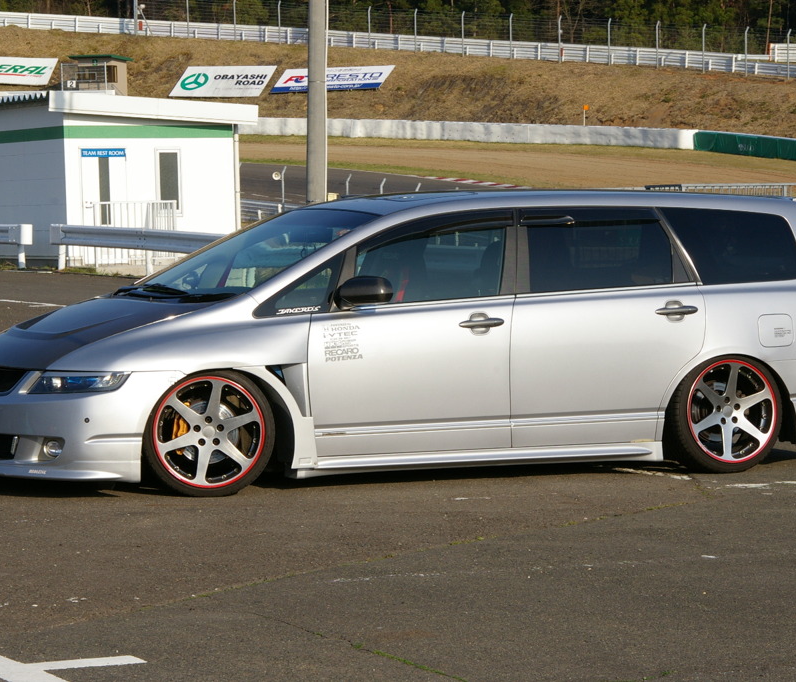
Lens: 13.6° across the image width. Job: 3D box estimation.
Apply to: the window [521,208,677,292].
[{"bbox_3d":[0.968,-0.449,16.366,0.816,0.430,0.060,-2,-17,-25],"label":"window"}]

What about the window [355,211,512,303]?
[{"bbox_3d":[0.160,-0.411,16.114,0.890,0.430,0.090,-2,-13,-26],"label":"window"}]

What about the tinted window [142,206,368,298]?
[{"bbox_3d":[-0.714,-0.445,16.505,0.970,0.170,1.360,-28,14,-22],"label":"tinted window"}]

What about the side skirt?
[{"bbox_3d":[0.372,0.573,16.146,2.050,0.110,0.140,-2,3,-26],"label":"side skirt"}]

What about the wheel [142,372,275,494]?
[{"bbox_3d":[-0.874,0.412,15.455,0.630,0.620,0.235,0,3,0],"label":"wheel"}]

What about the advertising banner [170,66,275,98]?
[{"bbox_3d":[-11.853,-17.629,226.000,6.836,0.120,3.418,2,41,24],"label":"advertising banner"}]

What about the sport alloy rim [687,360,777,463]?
[{"bbox_3d":[1.645,0.355,16.821,0.520,0.520,0.200,-2,3,-26],"label":"sport alloy rim"}]

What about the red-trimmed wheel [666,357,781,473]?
[{"bbox_3d":[1.619,0.347,16.657,0.630,0.620,0.235,-1,3,-25],"label":"red-trimmed wheel"}]

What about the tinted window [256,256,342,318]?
[{"bbox_3d":[-0.466,-0.261,15.683,0.498,0.292,0.050,-4,-18,-19],"label":"tinted window"}]

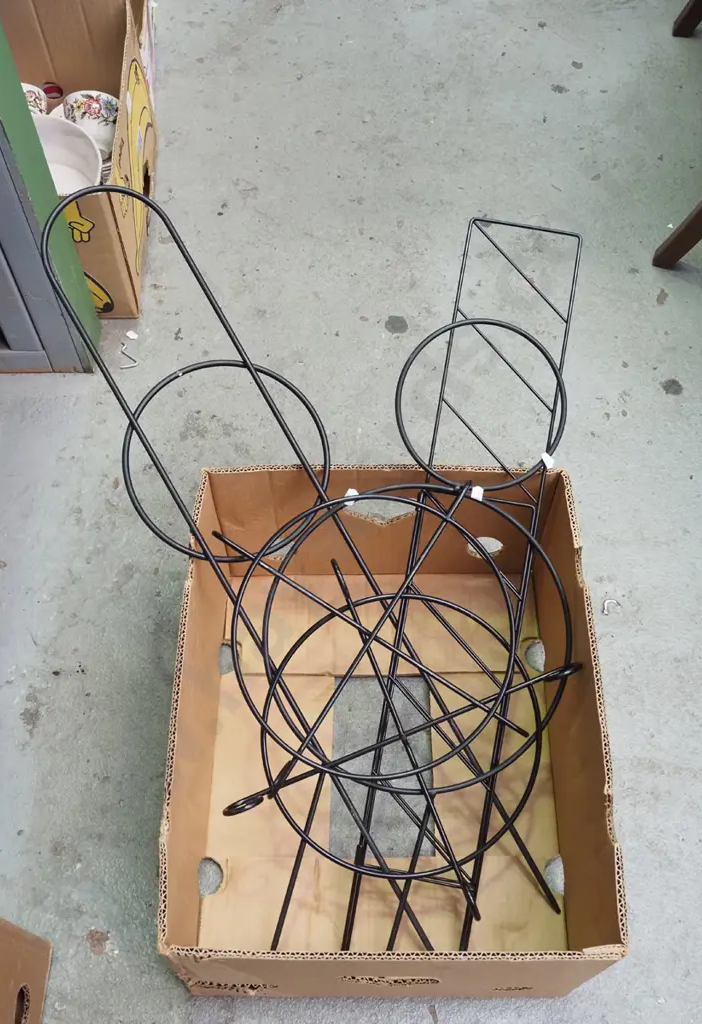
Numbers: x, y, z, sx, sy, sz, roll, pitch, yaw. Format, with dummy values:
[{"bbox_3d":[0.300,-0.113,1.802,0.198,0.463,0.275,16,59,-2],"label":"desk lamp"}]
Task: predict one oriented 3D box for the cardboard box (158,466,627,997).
[{"bbox_3d":[0.036,0.224,1.068,0.395,0.231,0.496,0,57,0],"label":"cardboard box"}]

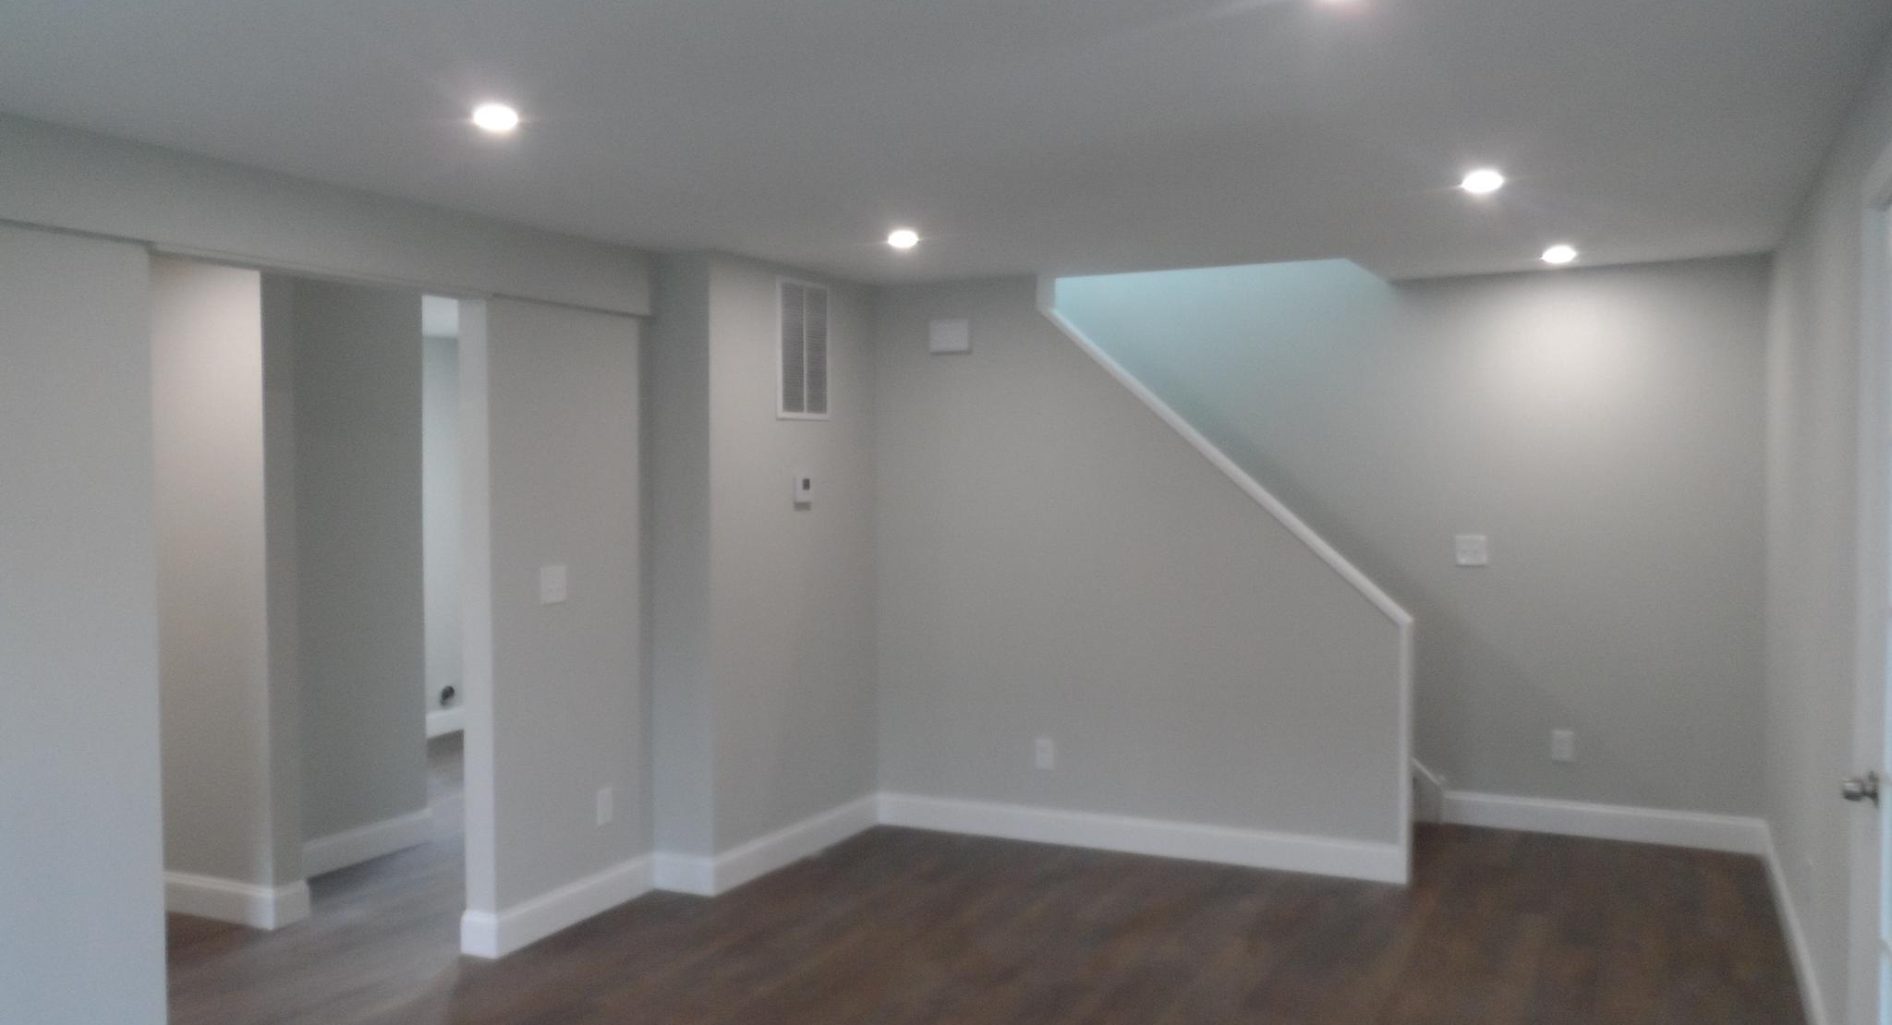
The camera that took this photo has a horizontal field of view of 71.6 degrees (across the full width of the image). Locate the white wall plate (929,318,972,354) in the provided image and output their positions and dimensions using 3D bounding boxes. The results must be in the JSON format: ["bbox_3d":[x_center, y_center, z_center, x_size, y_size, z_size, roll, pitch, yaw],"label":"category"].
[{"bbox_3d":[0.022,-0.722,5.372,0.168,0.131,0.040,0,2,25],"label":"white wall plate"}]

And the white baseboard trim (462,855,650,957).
[{"bbox_3d":[-1.288,1.309,4.453,0.138,0.138,0.738,0,2,29],"label":"white baseboard trim"}]

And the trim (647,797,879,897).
[{"bbox_3d":[-0.662,1.281,5.170,0.250,0.138,1.118,0,2,29],"label":"trim"}]

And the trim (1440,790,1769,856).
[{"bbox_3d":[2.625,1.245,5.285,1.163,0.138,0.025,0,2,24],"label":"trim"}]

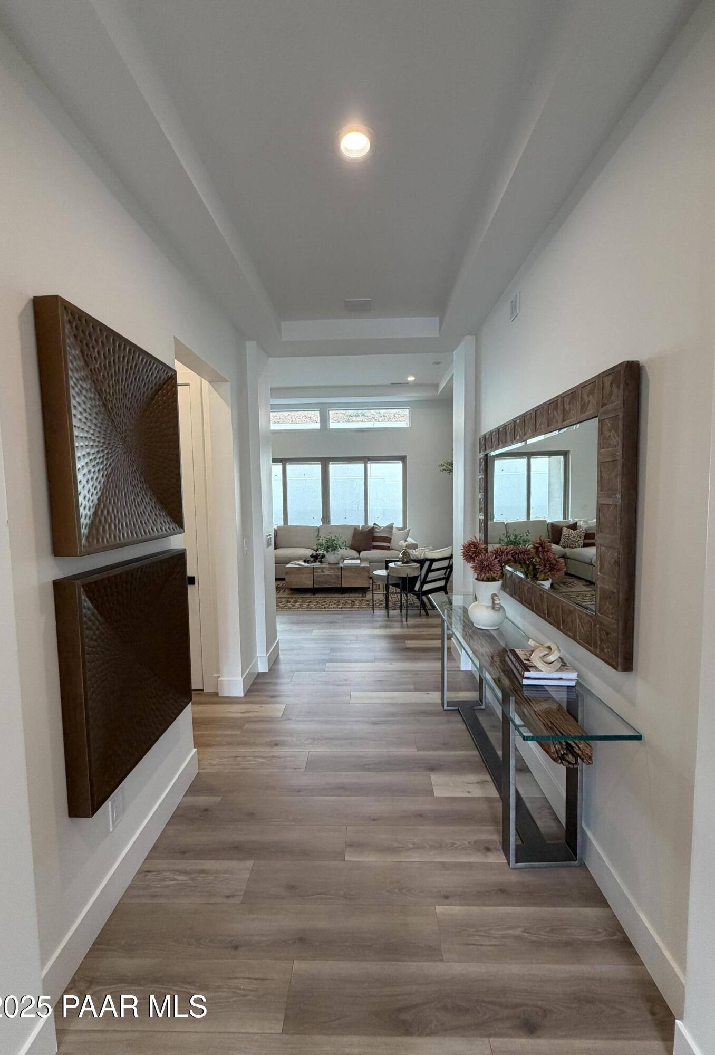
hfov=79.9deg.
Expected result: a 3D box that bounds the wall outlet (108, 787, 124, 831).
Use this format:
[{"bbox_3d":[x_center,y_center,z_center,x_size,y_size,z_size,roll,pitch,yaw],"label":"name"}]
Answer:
[{"bbox_3d":[-0.952,1.121,1.699,0.011,0.124,0.090,-1,4,1],"label":"wall outlet"}]

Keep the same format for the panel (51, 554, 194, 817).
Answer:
[{"bbox_3d":[-0.919,0.538,1.794,0.088,0.794,0.800,-1,4,1],"label":"panel"}]

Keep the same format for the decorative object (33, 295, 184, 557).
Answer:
[{"bbox_3d":[-0.932,-0.336,1.731,0.088,0.798,0.795,-1,4,1],"label":"decorative object"}]

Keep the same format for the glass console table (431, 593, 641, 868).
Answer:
[{"bbox_3d":[0.786,1.002,2.490,0.397,0.758,2.058,-1,4,1],"label":"glass console table"}]

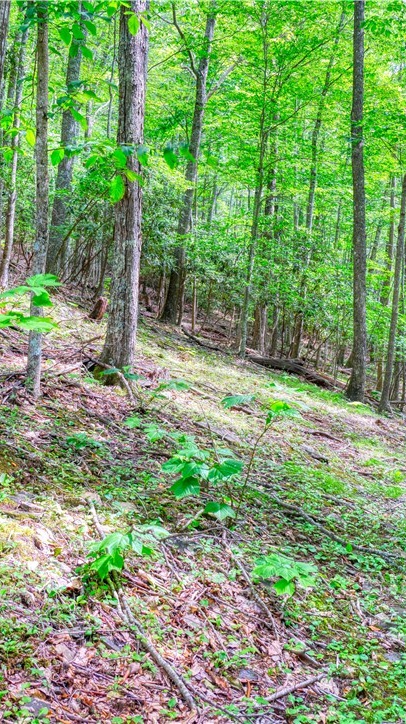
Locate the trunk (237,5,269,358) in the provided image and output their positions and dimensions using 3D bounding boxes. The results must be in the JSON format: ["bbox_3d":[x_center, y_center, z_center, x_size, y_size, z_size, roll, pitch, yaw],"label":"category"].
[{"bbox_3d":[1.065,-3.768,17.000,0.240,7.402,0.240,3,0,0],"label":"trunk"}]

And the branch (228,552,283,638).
[{"bbox_3d":[0.249,1.128,4.050,0.080,0.040,0.842,17,9,-16],"label":"branch"}]

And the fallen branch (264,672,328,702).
[{"bbox_3d":[0.346,1.180,2.960,0.020,0.020,0.400,5,0,41],"label":"fallen branch"}]

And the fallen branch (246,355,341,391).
[{"bbox_3d":[1.815,0.230,16.550,1.876,0.260,0.300,14,5,15],"label":"fallen branch"}]

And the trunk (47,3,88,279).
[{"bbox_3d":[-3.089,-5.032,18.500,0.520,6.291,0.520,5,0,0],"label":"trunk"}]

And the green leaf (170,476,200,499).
[{"bbox_3d":[-0.096,0.692,4.500,0.150,0.035,0.150,2,34,13],"label":"green leaf"}]

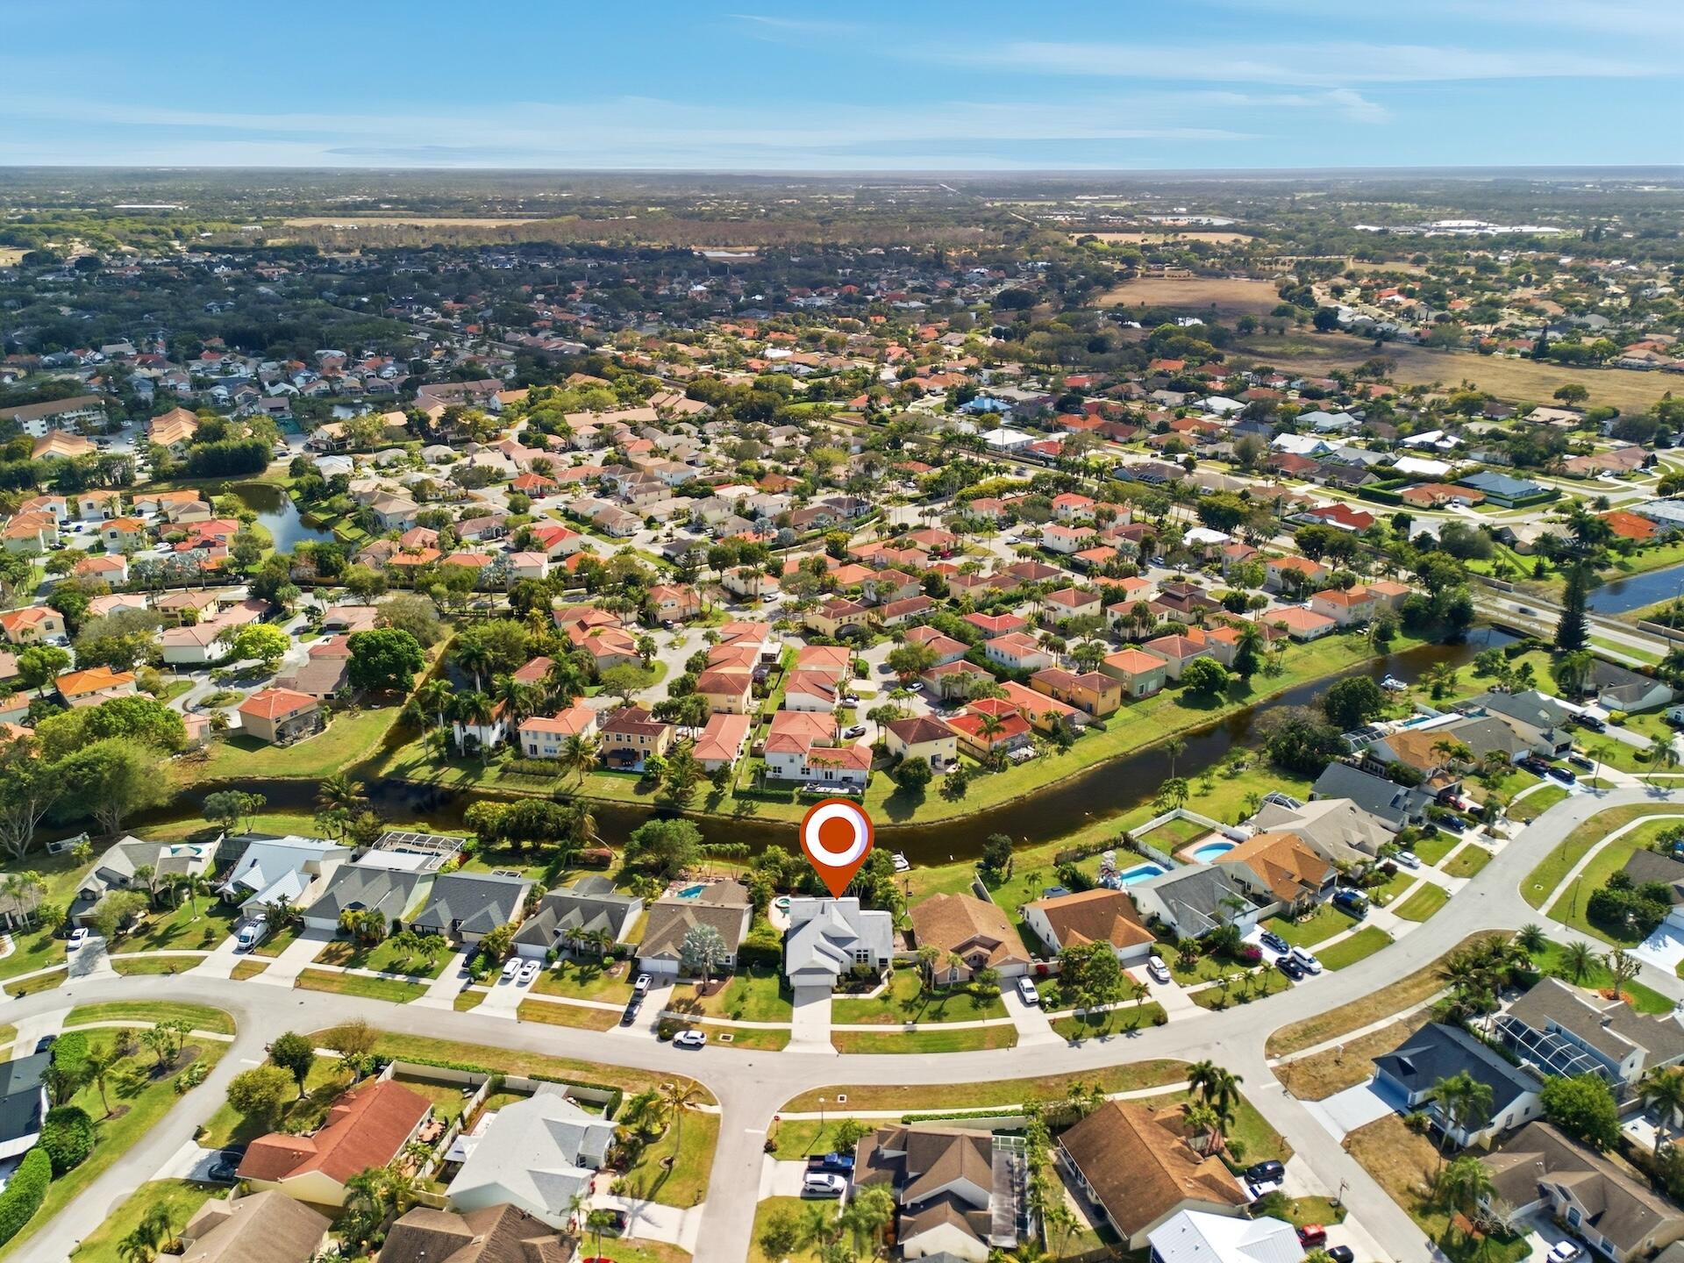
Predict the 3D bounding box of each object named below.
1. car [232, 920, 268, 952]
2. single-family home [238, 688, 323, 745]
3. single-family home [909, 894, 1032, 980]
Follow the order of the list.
[{"bbox_3d":[-93.570,47.950,186.080,2.100,2.600,5.500,3,22,6],"label":"car"},{"bbox_3d":[-122.780,17.540,255.520,10.600,7.400,11.400,13,25,29],"label":"single-family home"},{"bbox_3d":[19.238,46.282,177.863,14.320,5.800,15.400,-4,22,-10],"label":"single-family home"}]

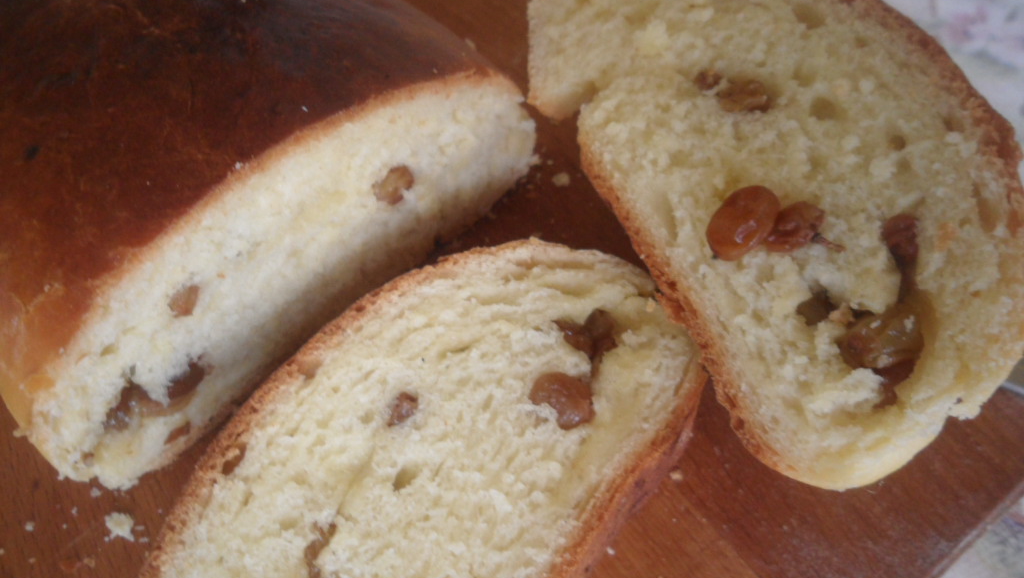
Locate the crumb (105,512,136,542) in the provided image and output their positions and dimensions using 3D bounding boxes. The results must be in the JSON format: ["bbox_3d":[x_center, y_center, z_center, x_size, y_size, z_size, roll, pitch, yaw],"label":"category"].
[{"bbox_3d":[-0.079,0.048,0.160,0.005,0.003,0.005,2,52,-7],"label":"crumb"}]

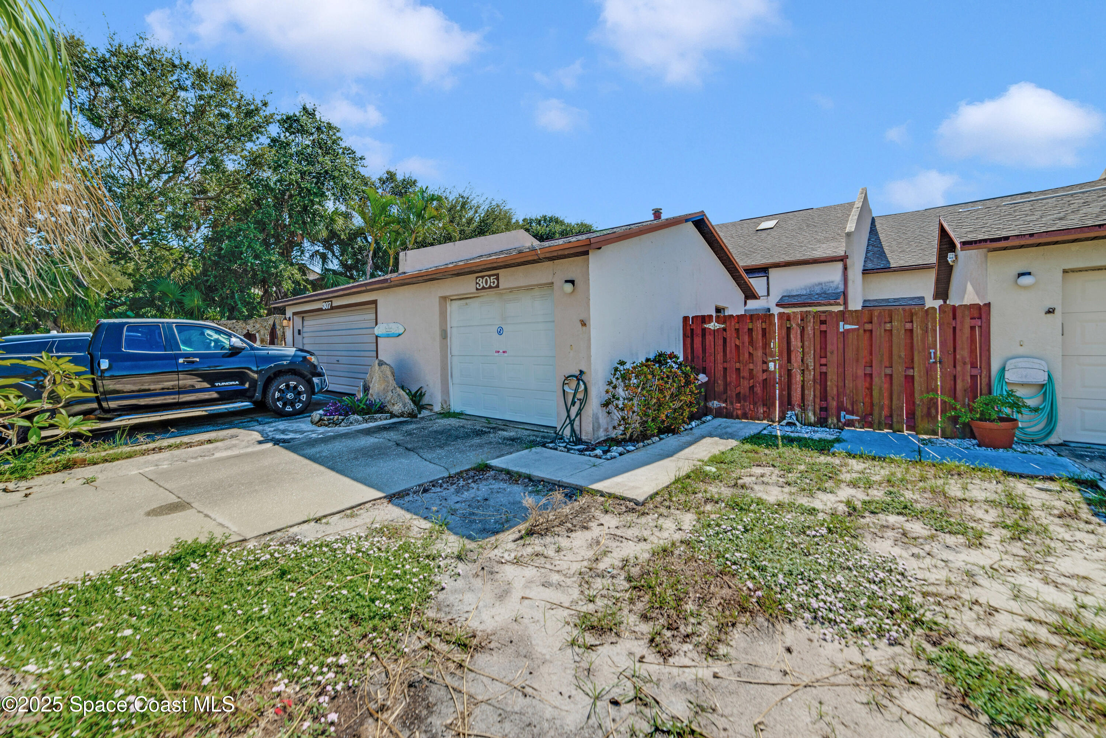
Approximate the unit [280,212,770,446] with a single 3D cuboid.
[{"bbox_3d":[-1.264,-1.333,11.898,10.950,4.050,7.800,2,4,39],"label":"unit"}]

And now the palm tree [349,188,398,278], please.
[{"bbox_3d":[-7.458,-3.555,18.212,2.061,8.053,2.100,-2,3,-22],"label":"palm tree"}]

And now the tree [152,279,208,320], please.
[{"bbox_3d":[-15.961,-1.671,18.618,2.378,4.507,2.300,-3,4,-40],"label":"tree"}]

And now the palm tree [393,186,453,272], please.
[{"bbox_3d":[-5.469,-3.678,18.516,2.536,8.206,2.400,-2,3,-16],"label":"palm tree"}]

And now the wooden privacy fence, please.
[{"bbox_3d":[4.160,-0.006,7.014,4.179,1.865,0.130,2,4,39],"label":"wooden privacy fence"}]

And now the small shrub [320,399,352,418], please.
[{"bbox_3d":[-3.907,0.705,7.750,0.570,0.370,0.500,-2,3,-27],"label":"small shrub"}]

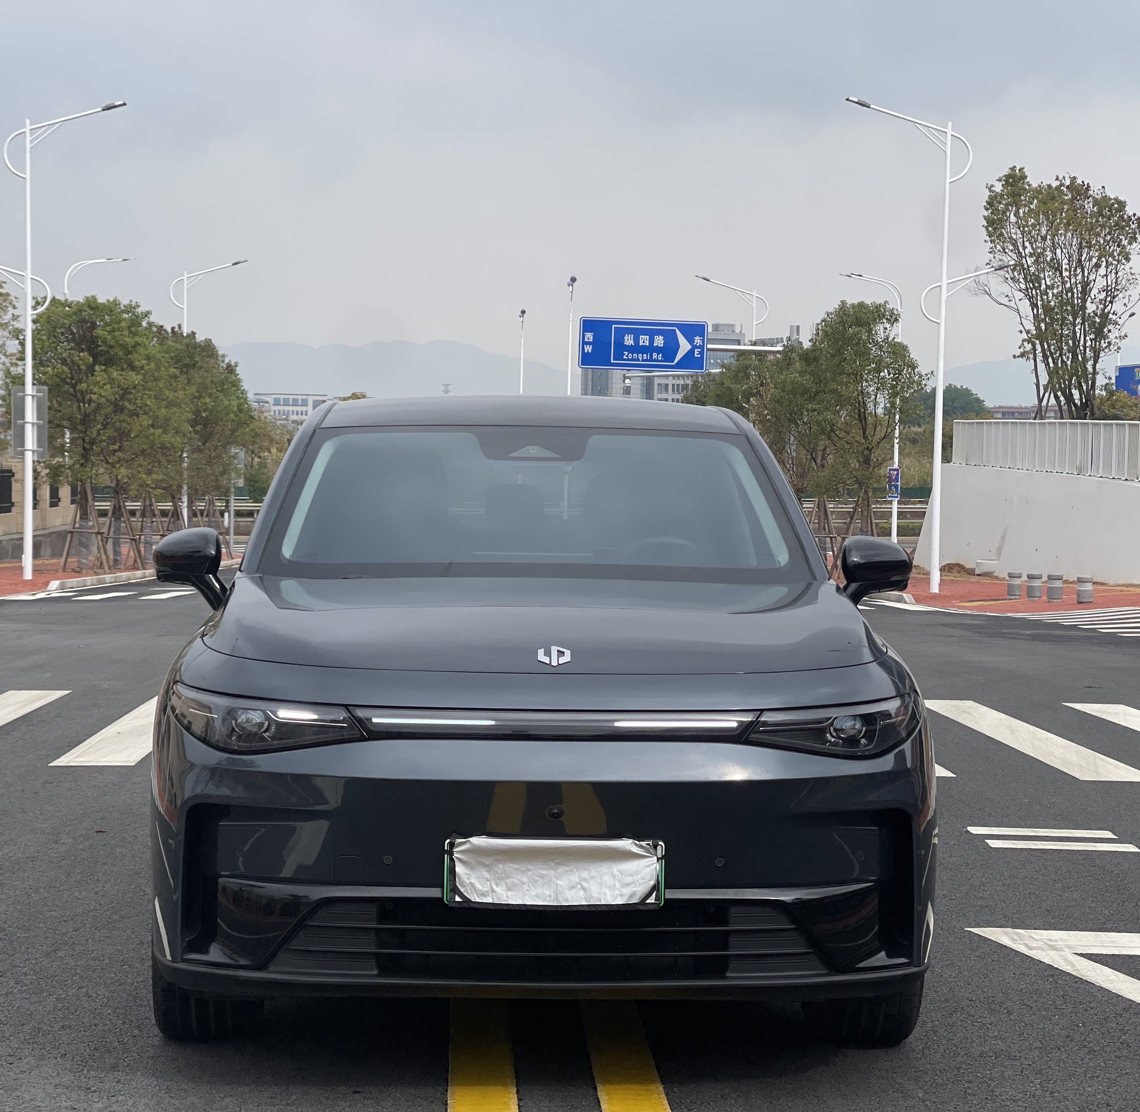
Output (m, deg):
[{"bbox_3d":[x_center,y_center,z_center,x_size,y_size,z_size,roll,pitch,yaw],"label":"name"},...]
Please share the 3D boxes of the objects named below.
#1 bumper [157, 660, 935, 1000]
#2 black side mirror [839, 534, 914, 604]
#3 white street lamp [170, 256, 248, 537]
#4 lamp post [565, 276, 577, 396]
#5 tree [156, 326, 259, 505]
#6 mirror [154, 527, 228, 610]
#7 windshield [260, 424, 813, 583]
[{"bbox_3d":[-0.044,0.612,6.358,1.900,0.730,0.620,1,1,-2],"label":"bumper"},{"bbox_3d":[0.863,0.039,7.750,0.220,0.205,0.170,1,1,-2],"label":"black side mirror"},{"bbox_3d":[-10.820,-4.307,82.200,2.400,9.100,0.320,1,1,-2],"label":"white street lamp"},{"bbox_3d":[-0.038,-4.659,90.000,0.350,9.100,2.200,1,1,-1],"label":"lamp post"},{"bbox_3d":[-12.168,-3.985,92.000,3.600,7.400,3.500,1,1,0],"label":"tree"},{"bbox_3d":[-1.060,0.034,7.680,0.220,0.220,0.170,1,1,-2],"label":"mirror"},{"bbox_3d":[-0.095,-0.157,7.790,1.570,0.500,0.860,1,1,-2],"label":"windshield"}]

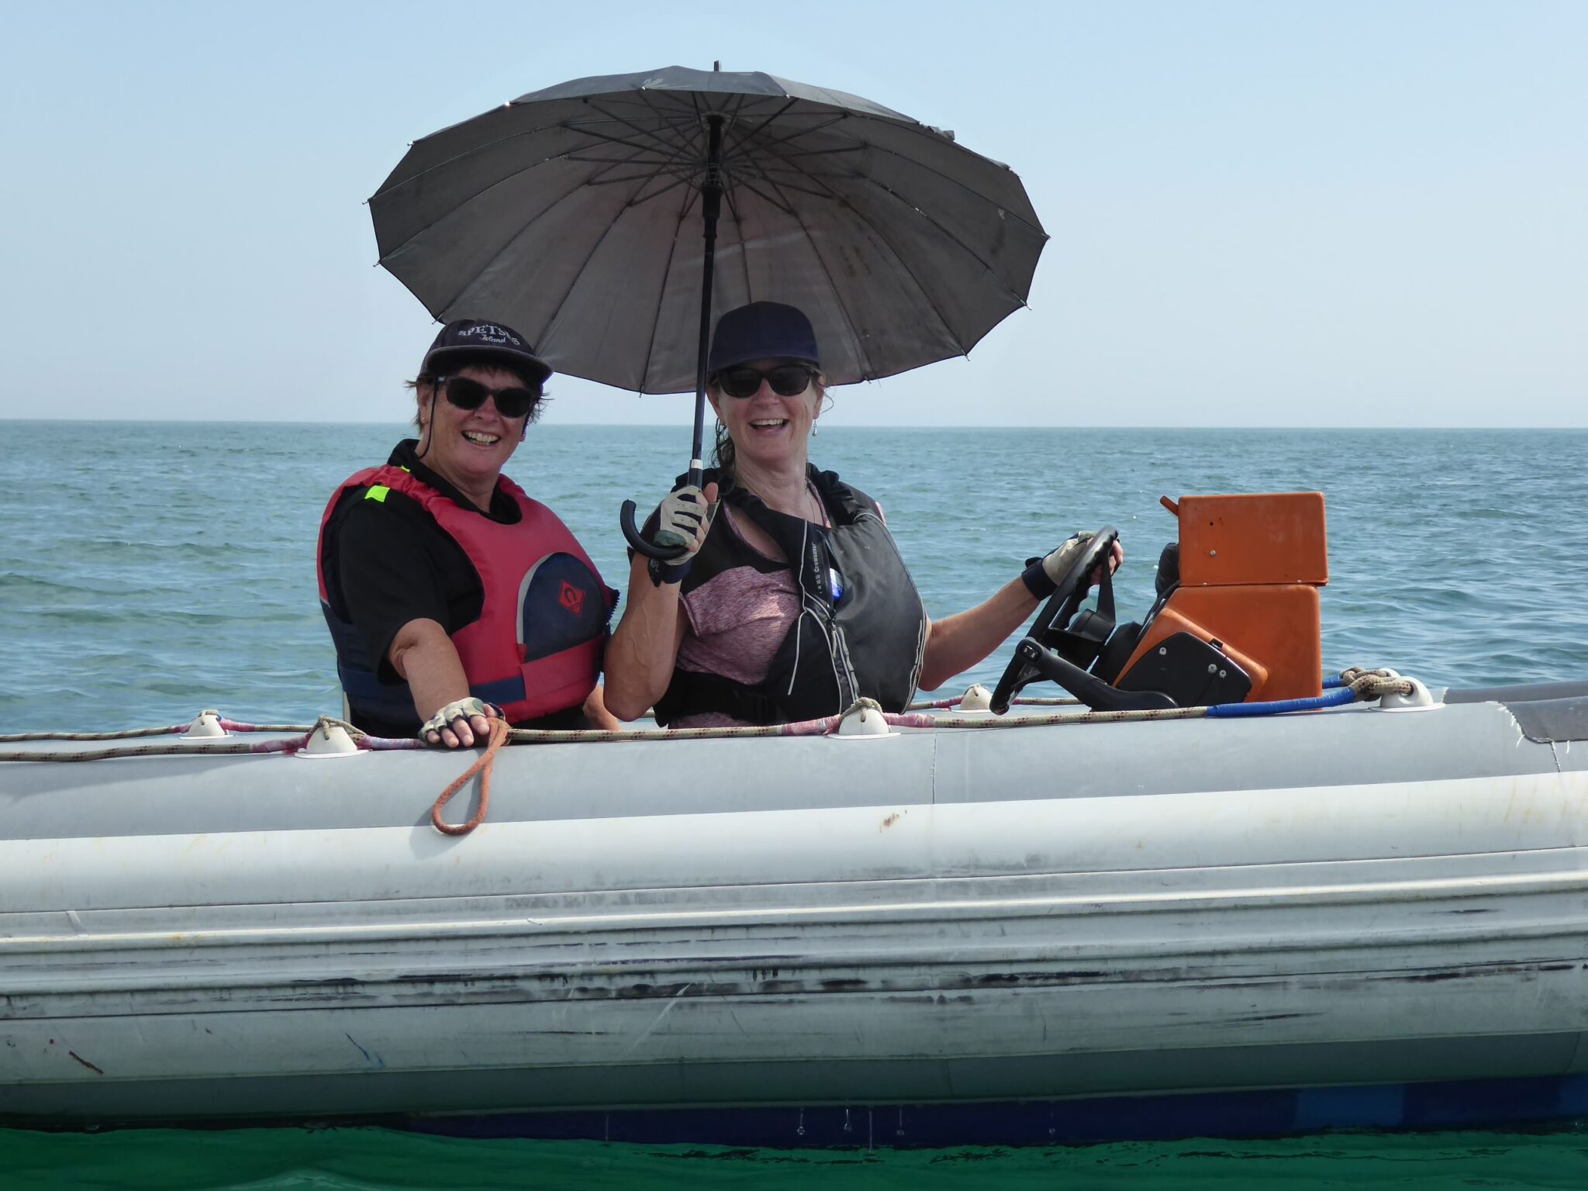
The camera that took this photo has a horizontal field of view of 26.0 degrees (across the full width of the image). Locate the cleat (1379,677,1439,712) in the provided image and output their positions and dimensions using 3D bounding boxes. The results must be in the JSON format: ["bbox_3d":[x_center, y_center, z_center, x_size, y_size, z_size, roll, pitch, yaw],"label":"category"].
[{"bbox_3d":[0.774,0.124,4.330,0.088,0.046,0.075,-2,2,0],"label":"cleat"}]

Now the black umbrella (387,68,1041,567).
[{"bbox_3d":[-0.127,-0.428,5.022,1.010,0.795,1.010,2,-21,0],"label":"black umbrella"}]

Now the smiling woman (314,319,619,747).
[{"bbox_3d":[-0.445,0.148,4.870,0.580,1.076,0.680,2,3,31],"label":"smiling woman"}]

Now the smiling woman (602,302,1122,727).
[{"bbox_3d":[0.105,0.127,5.020,0.600,1.110,0.700,3,4,40],"label":"smiling woman"}]

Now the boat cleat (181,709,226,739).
[{"bbox_3d":[-1.039,0.227,6.070,0.088,0.046,0.075,-2,1,0],"label":"boat cleat"}]

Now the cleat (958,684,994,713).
[{"bbox_3d":[0.321,0.182,6.070,0.088,0.046,0.075,-2,1,0],"label":"cleat"}]

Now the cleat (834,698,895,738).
[{"bbox_3d":[0.090,0.154,4.330,0.088,0.046,0.075,-2,2,0],"label":"cleat"}]

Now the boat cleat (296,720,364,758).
[{"bbox_3d":[-0.582,0.181,4.330,0.088,0.046,0.075,-2,2,0],"label":"boat cleat"}]

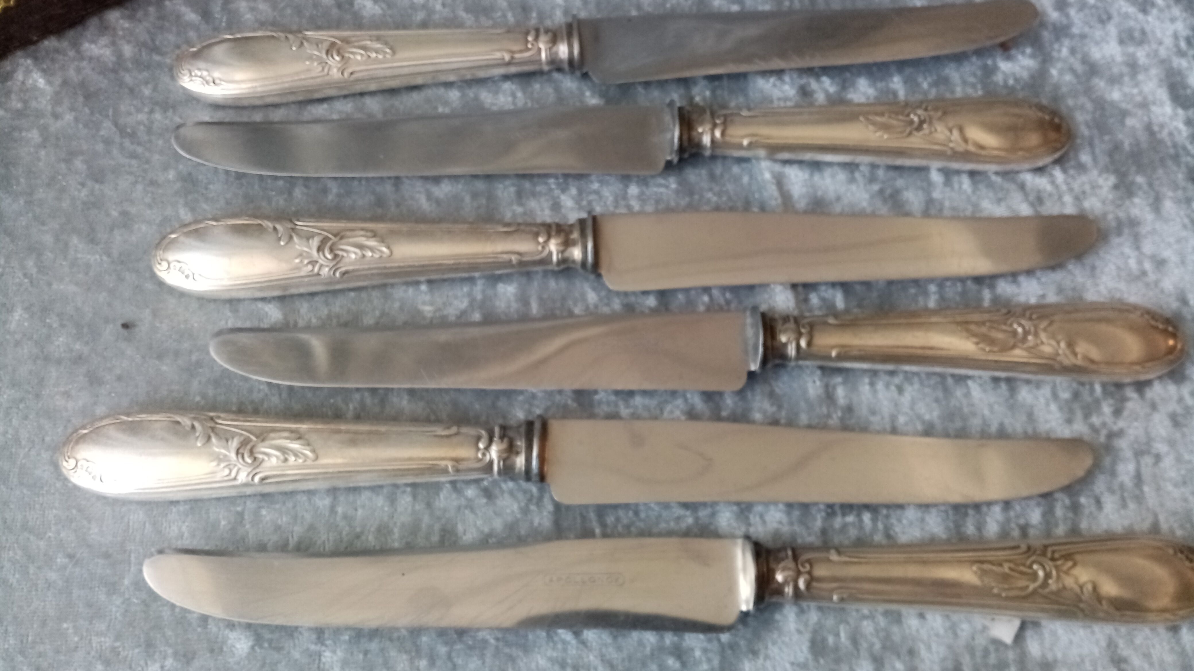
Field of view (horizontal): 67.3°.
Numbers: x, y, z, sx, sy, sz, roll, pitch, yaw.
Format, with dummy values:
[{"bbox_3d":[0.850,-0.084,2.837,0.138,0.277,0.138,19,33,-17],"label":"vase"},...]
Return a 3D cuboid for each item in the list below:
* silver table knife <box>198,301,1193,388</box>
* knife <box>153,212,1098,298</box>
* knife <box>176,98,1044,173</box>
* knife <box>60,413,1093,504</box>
[{"bbox_3d":[0.028,0.003,0.223,0.244,0.014,0.022,-1,70,-3],"label":"silver table knife"},{"bbox_3d":[0.011,-0.022,0.231,0.244,0.014,0.022,-1,70,-3],"label":"knife"},{"bbox_3d":[0.010,-0.054,0.243,0.244,0.014,0.022,-1,70,-3],"label":"knife"},{"bbox_3d":[-0.002,0.029,0.212,0.244,0.014,0.022,1,70,-2],"label":"knife"}]

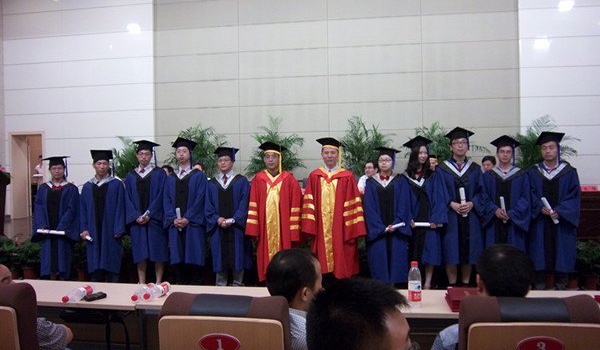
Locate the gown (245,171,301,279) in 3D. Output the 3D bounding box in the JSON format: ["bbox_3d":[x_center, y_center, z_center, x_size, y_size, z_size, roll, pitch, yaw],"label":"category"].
[{"bbox_3d":[-0.307,0.615,5.850,0.670,1.330,0.420,-1,-2,2],"label":"gown"}]

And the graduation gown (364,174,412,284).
[{"bbox_3d":[1.043,0.639,5.800,0.568,1.291,0.400,-1,0,10],"label":"graduation gown"}]

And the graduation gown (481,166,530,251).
[{"bbox_3d":[2.417,0.503,5.680,0.585,1.206,0.420,-1,0,30],"label":"graduation gown"}]

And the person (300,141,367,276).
[{"bbox_3d":[0.397,0.444,5.750,0.760,1.790,0.450,-1,-2,7],"label":"person"}]

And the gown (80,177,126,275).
[{"bbox_3d":[-2.369,0.603,5.850,0.550,1.193,0.380,-1,0,0],"label":"gown"}]

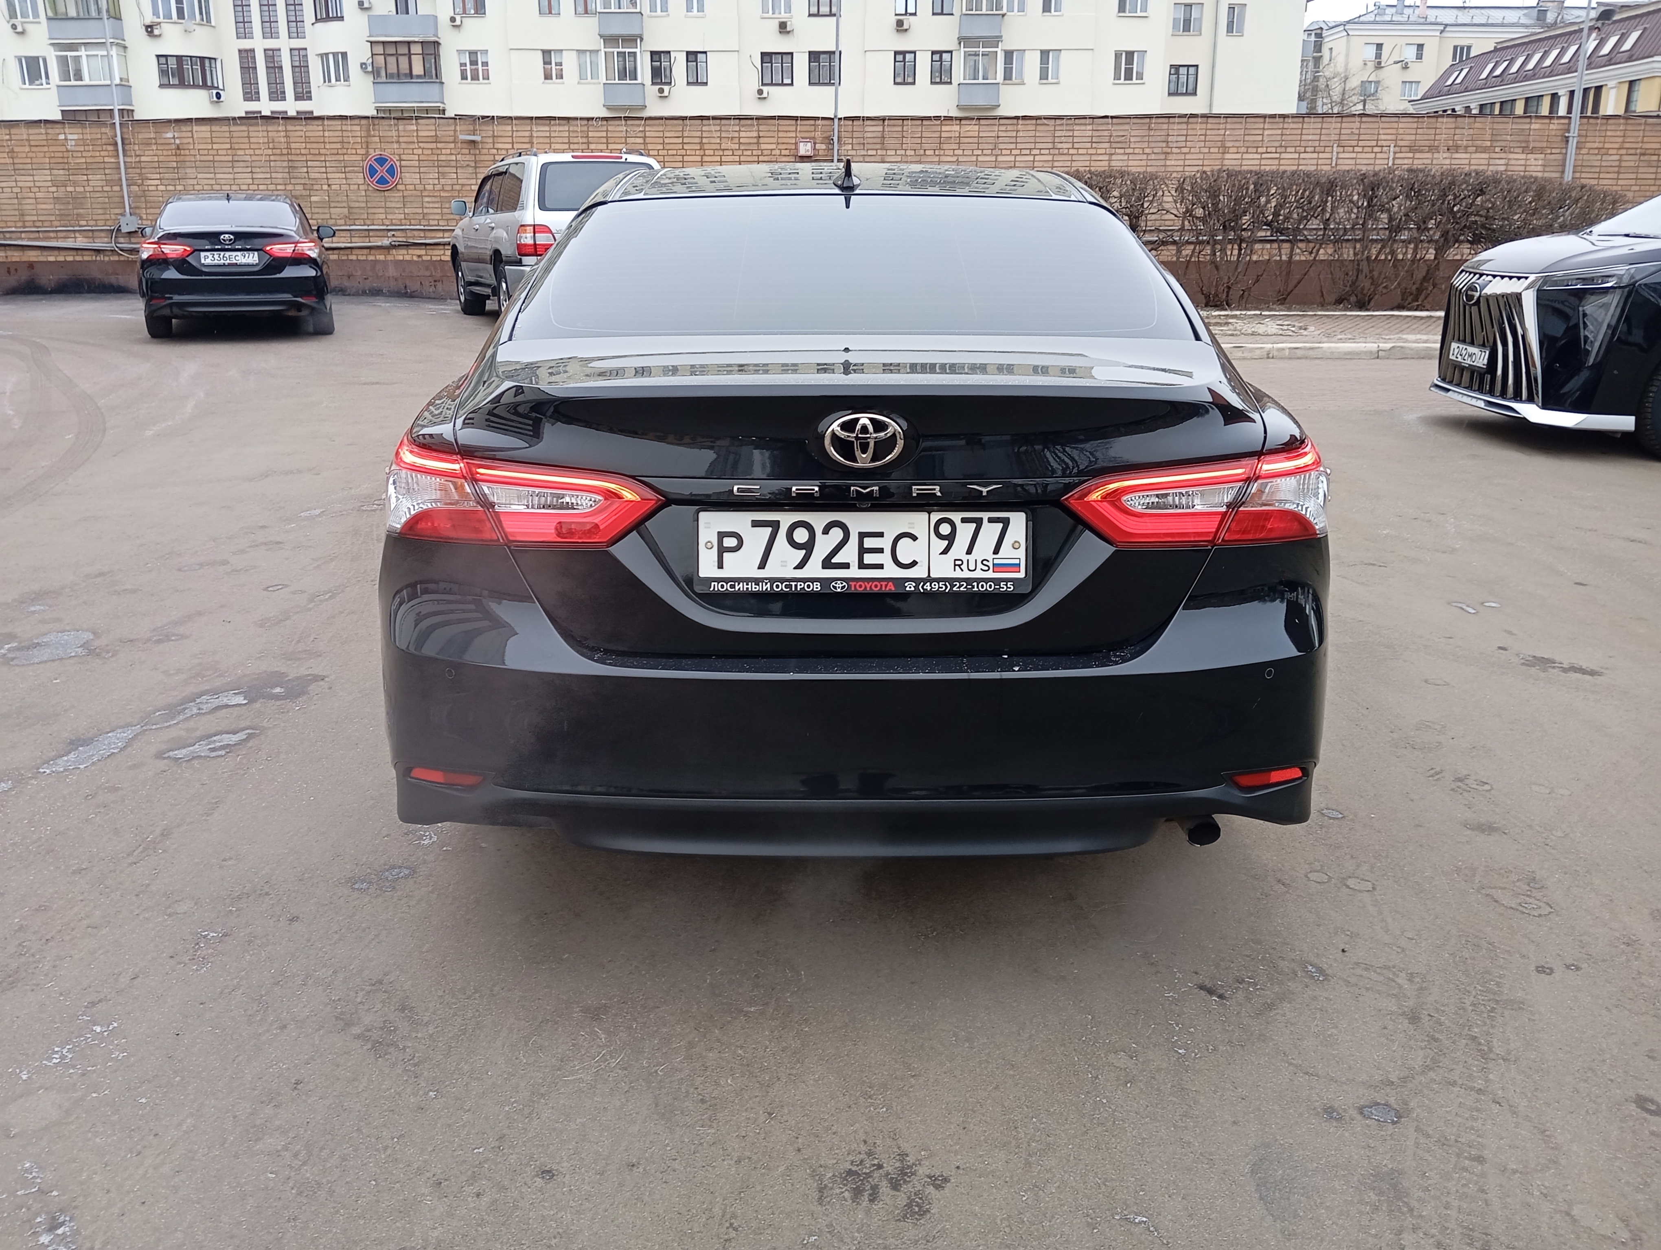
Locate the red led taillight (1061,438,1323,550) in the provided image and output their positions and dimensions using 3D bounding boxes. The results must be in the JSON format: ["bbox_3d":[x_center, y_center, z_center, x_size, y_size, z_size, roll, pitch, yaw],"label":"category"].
[{"bbox_3d":[0.633,-0.214,2.258,0.540,0.175,0.360,0,17,-1],"label":"red led taillight"}]

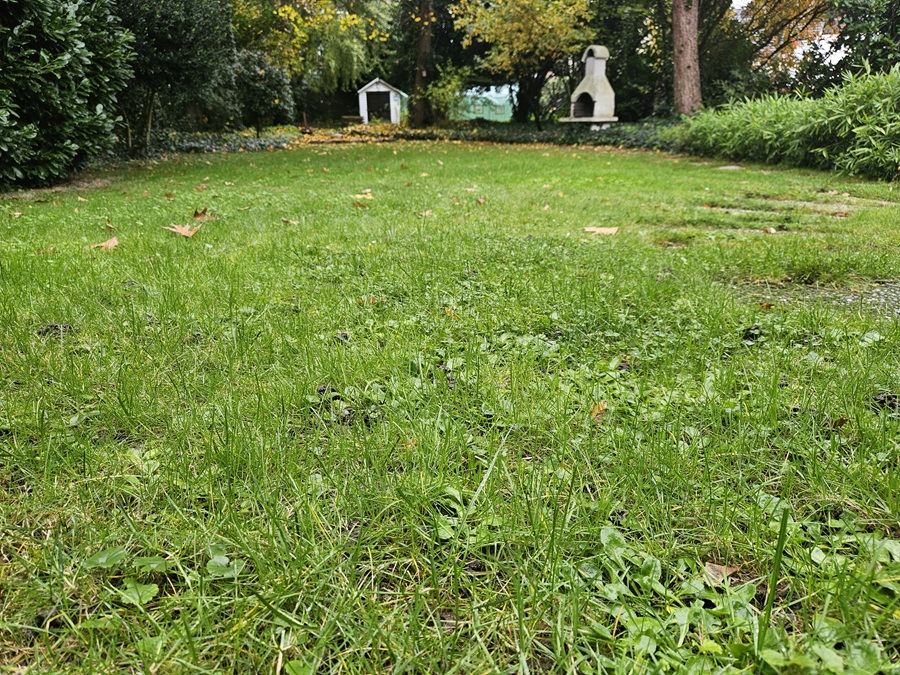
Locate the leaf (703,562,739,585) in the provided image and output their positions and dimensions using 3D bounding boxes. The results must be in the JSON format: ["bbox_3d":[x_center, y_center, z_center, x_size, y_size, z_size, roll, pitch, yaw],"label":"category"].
[{"bbox_3d":[0.272,0.237,0.600,0.034,0.010,0.024,11,22,27],"label":"leaf"}]

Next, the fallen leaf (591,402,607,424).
[{"bbox_3d":[0.225,0.113,0.901,0.023,0.022,0.034,5,20,15],"label":"fallen leaf"}]

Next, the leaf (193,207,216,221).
[{"bbox_3d":[-1.141,-0.574,2.792,0.118,0.045,0.090,-8,21,-21],"label":"leaf"}]

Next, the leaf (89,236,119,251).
[{"bbox_3d":[-1.225,-0.333,2.117,0.107,0.035,0.085,-11,22,-28],"label":"leaf"}]

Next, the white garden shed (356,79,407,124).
[{"bbox_3d":[-2.023,-7.089,18.000,1.270,1.330,1.450,1,20,2],"label":"white garden shed"}]

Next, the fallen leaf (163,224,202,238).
[{"bbox_3d":[-1.052,-0.417,2.352,0.155,0.040,0.110,-9,21,-23],"label":"fallen leaf"}]

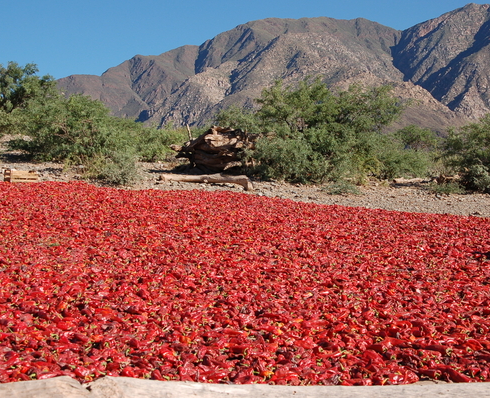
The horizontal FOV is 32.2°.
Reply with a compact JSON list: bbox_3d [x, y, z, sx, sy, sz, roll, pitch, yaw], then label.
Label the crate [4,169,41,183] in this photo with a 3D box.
[{"bbox_3d":[-3.890,-0.381,14.750,0.500,0.250,0.300,-4,6,-37],"label":"crate"}]

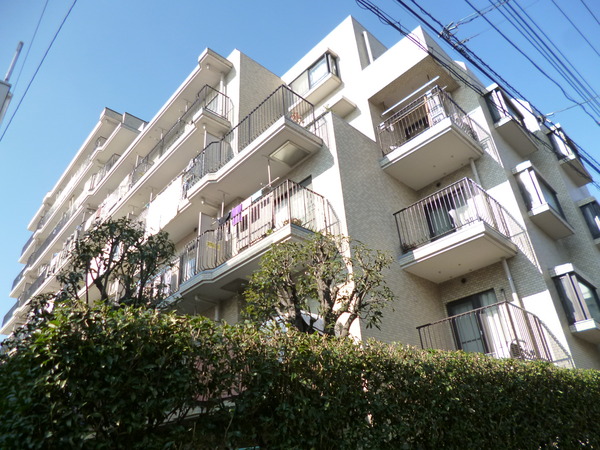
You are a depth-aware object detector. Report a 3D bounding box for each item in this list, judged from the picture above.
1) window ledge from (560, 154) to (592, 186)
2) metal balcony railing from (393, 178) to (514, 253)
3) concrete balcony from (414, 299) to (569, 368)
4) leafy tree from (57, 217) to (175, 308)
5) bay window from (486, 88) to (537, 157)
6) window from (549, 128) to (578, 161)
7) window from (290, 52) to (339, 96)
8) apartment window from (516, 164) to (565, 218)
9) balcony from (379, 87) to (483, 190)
[{"bbox_3d":[8.667,-1.662,13.000,1.735,0.157,0.421,24,-40,-38],"label":"window ledge"},{"bbox_3d":[3.573,0.101,9.847,1.660,1.140,1.980,22,-38,-39],"label":"metal balcony railing"},{"bbox_3d":[3.753,2.647,8.482,1.740,1.390,2.020,22,-38,-39],"label":"concrete balcony"},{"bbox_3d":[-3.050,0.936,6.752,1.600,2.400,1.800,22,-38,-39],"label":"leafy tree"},{"bbox_3d":[6.172,-3.010,12.150,1.950,1.350,0.460,22,-38,-39],"label":"bay window"},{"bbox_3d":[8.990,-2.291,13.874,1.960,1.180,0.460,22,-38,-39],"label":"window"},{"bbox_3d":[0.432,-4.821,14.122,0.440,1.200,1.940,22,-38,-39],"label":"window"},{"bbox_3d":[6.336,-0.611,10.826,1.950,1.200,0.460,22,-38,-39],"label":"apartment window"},{"bbox_3d":[3.422,-2.220,11.169,1.740,1.470,2.020,22,-38,-39],"label":"balcony"}]

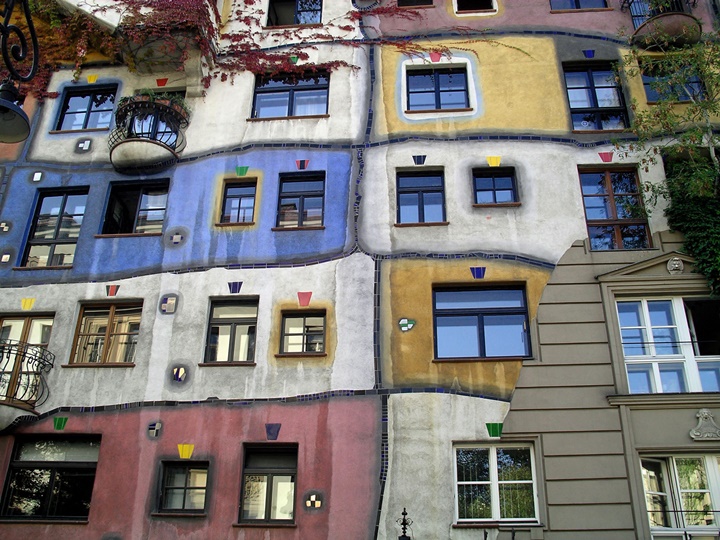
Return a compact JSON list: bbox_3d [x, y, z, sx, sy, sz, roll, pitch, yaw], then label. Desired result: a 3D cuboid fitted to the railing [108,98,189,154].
[{"bbox_3d":[-5.036,-3.218,17.787,1.880,1.050,0.860,-2,-27,5],"label":"railing"}]

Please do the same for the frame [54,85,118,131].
[{"bbox_3d":[-6.672,-3.913,18.915,1.390,1.340,0.160,-2,-27,5],"label":"frame"}]

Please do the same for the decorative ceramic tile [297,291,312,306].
[{"bbox_3d":[-1.147,0.605,15.955,0.320,0.330,0.030,-2,-27,5],"label":"decorative ceramic tile"}]

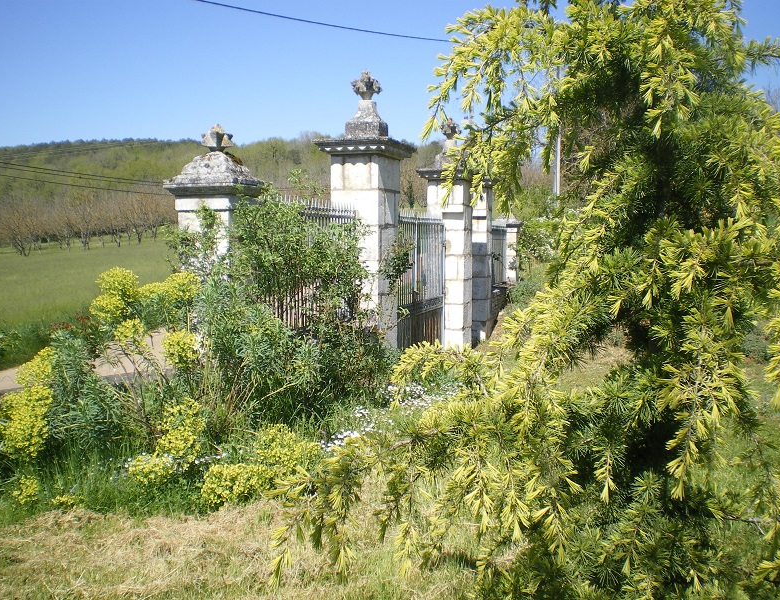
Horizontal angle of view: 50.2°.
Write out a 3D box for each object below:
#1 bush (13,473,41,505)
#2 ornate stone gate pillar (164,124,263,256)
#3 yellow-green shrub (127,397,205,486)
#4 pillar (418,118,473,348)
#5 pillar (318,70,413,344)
[{"bbox_3d":[-2.228,1.168,5.100,0.170,0.190,0.160,0,4,0],"label":"bush"},{"bbox_3d":[-1.284,-0.092,6.135,0.570,2.380,0.500,2,4,19],"label":"ornate stone gate pillar"},{"bbox_3d":[-1.524,0.961,5.650,0.510,0.580,0.460,0,4,0],"label":"yellow-green shrub"},{"bbox_3d":[0.892,-0.952,12.402,0.810,3.460,0.850,2,4,19],"label":"pillar"},{"bbox_3d":[-0.257,-0.729,9.072,0.820,3.460,0.900,2,4,19],"label":"pillar"}]

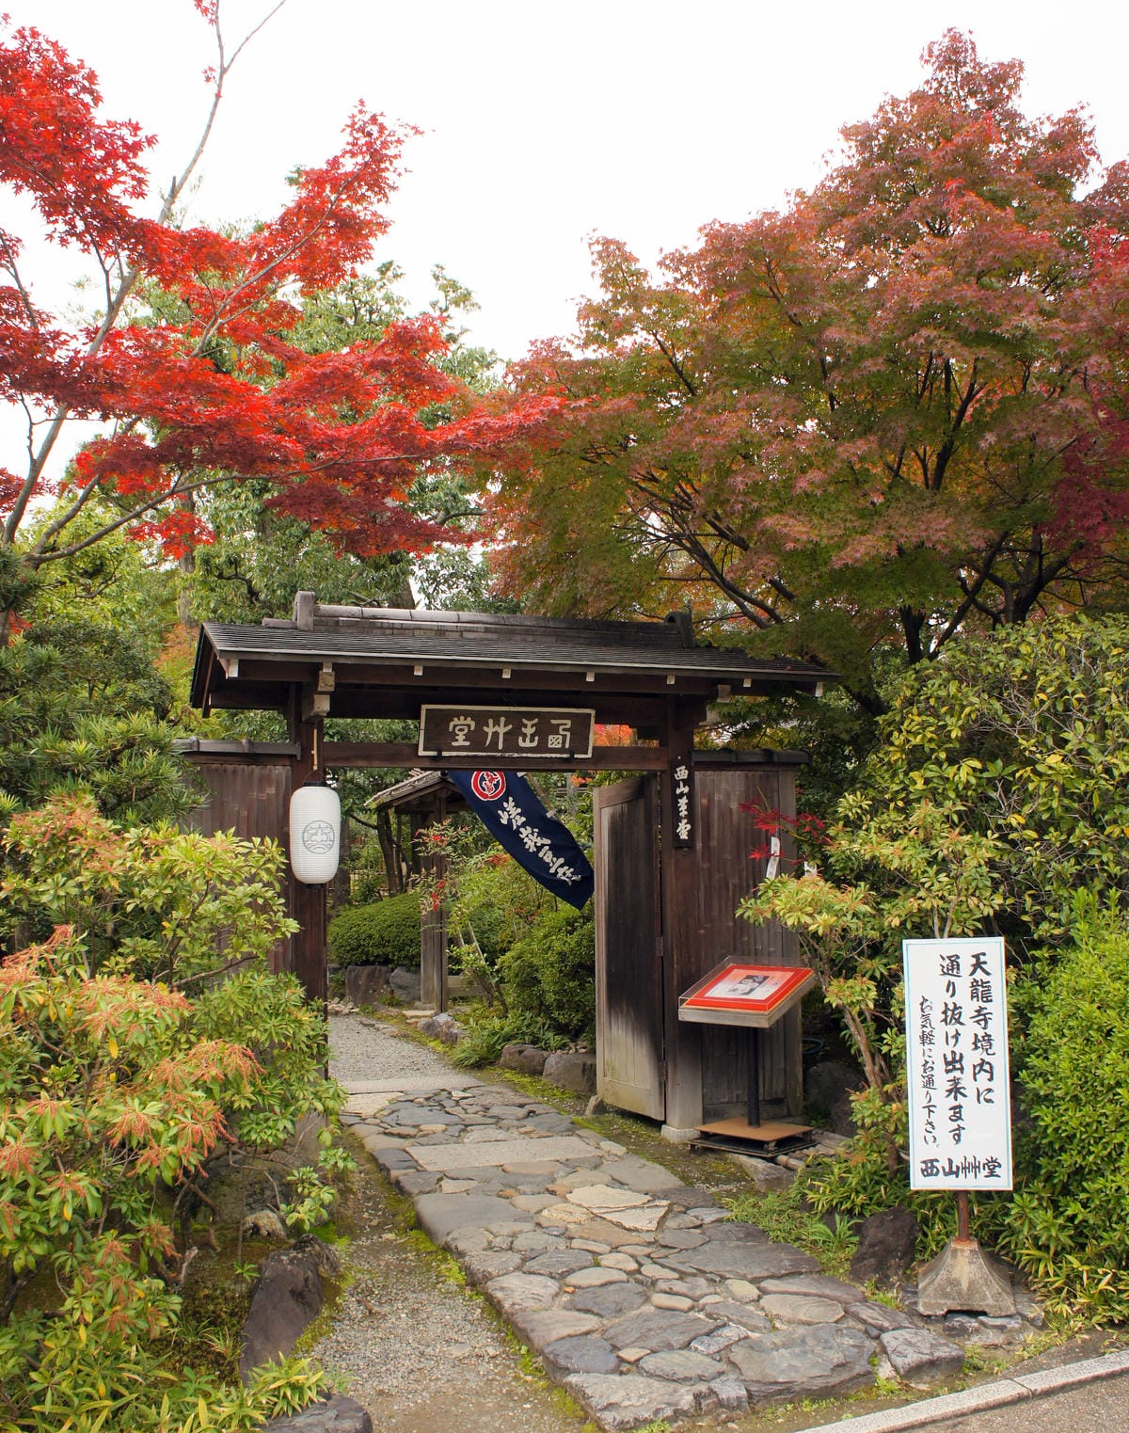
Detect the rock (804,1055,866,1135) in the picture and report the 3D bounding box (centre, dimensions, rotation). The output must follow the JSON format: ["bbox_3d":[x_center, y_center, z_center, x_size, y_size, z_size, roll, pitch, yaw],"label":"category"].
[{"bbox_3d":[1.482,2.075,6.976,0.320,0.380,0.300,-1,-5,0],"label":"rock"}]

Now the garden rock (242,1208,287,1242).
[{"bbox_3d":[-1.157,1.960,4.907,0.175,0.120,0.150,-1,-5,0],"label":"garden rock"}]

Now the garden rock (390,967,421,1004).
[{"bbox_3d":[-1.449,2.543,12.026,0.380,0.320,0.280,-1,-5,0],"label":"garden rock"}]

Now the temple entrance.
[{"bbox_3d":[-0.194,0.807,6.555,3.440,2.830,1.520,1,-5,-23],"label":"temple entrance"}]

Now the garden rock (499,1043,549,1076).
[{"bbox_3d":[-0.263,2.310,8.597,0.330,0.200,0.240,-2,-5,15],"label":"garden rock"}]

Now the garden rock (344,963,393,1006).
[{"bbox_3d":[-1.832,2.509,11.897,0.440,0.370,0.300,-1,-5,0],"label":"garden rock"}]

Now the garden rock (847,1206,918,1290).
[{"bbox_3d":[1.170,1.950,4.673,0.230,0.260,0.210,-1,-5,0],"label":"garden rock"}]

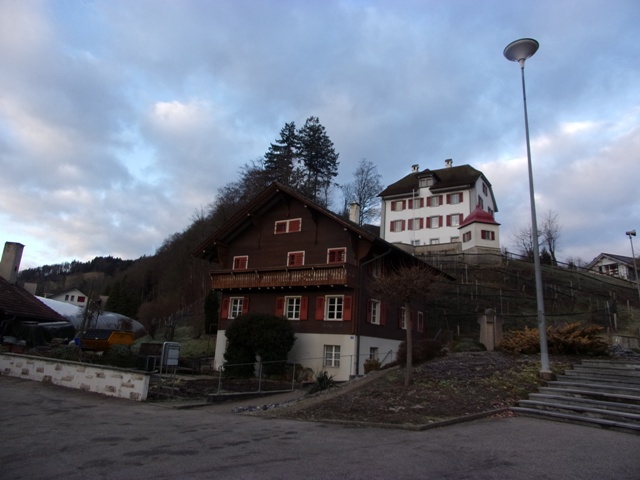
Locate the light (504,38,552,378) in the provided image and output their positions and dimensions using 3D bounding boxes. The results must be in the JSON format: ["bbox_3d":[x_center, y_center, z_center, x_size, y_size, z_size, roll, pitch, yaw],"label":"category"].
[{"bbox_3d":[6.183,-1.303,13.423,1.130,10.278,1.130,3,-13,0],"label":"light"}]

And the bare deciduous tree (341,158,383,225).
[{"bbox_3d":[6.698,-6.519,74.553,6.600,14.205,6.200,3,-13,0],"label":"bare deciduous tree"}]

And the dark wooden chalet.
[{"bbox_3d":[0.634,3.432,31.463,13.300,11.200,12.700,-6,-17,34],"label":"dark wooden chalet"}]

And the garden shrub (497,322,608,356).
[{"bbox_3d":[7.209,3.165,14.517,3.250,0.960,1.900,-4,-16,26],"label":"garden shrub"}]

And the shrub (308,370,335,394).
[{"bbox_3d":[0.054,4.987,16.292,0.950,0.744,0.900,3,-13,0],"label":"shrub"}]

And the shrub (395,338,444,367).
[{"bbox_3d":[4.661,5.181,21.435,2.200,1.201,1.800,3,-13,0],"label":"shrub"}]

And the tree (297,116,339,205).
[{"bbox_3d":[-0.396,-10.265,76.383,7.100,22.216,6.800,3,-13,0],"label":"tree"}]

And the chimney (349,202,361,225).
[{"bbox_3d":[2.408,-1.827,31.792,0.520,1.576,0.520,-7,-17,36],"label":"chimney"}]

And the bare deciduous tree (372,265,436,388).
[{"bbox_3d":[2.594,2.453,13.742,1.950,3.640,1.900,1,-14,11],"label":"bare deciduous tree"}]

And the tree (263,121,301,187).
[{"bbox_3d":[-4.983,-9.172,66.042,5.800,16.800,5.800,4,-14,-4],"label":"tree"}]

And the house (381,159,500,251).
[{"bbox_3d":[17.511,-4.121,68.192,14.100,15.400,13.200,-5,-17,31],"label":"house"}]

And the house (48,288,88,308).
[{"bbox_3d":[-51.870,13.868,95.832,8.000,6.800,8.500,11,-16,-28],"label":"house"}]

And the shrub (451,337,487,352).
[{"bbox_3d":[5.479,3.894,17.071,1.400,0.580,1.100,-1,-15,18],"label":"shrub"}]

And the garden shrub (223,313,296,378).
[{"bbox_3d":[-2.847,4.852,21.429,3.200,2.853,2.900,3,-13,0],"label":"garden shrub"}]

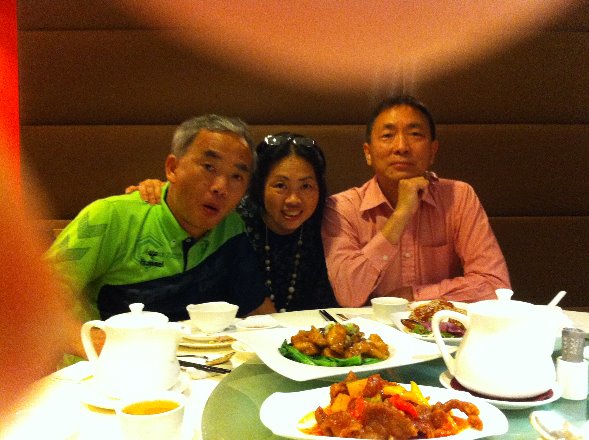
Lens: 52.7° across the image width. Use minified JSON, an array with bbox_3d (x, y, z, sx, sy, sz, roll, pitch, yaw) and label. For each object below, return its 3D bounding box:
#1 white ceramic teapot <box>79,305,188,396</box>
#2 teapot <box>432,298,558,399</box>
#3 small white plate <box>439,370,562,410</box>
[{"bbox_3d":[-0.230,0.183,0.869,0.182,0.126,0.124,-2,4,-28],"label":"white ceramic teapot"},{"bbox_3d":[0.264,0.149,0.755,0.182,0.126,0.124,0,3,-2],"label":"teapot"},{"bbox_3d":[0.252,0.210,0.742,0.146,0.021,0.146,0,3,0],"label":"small white plate"}]

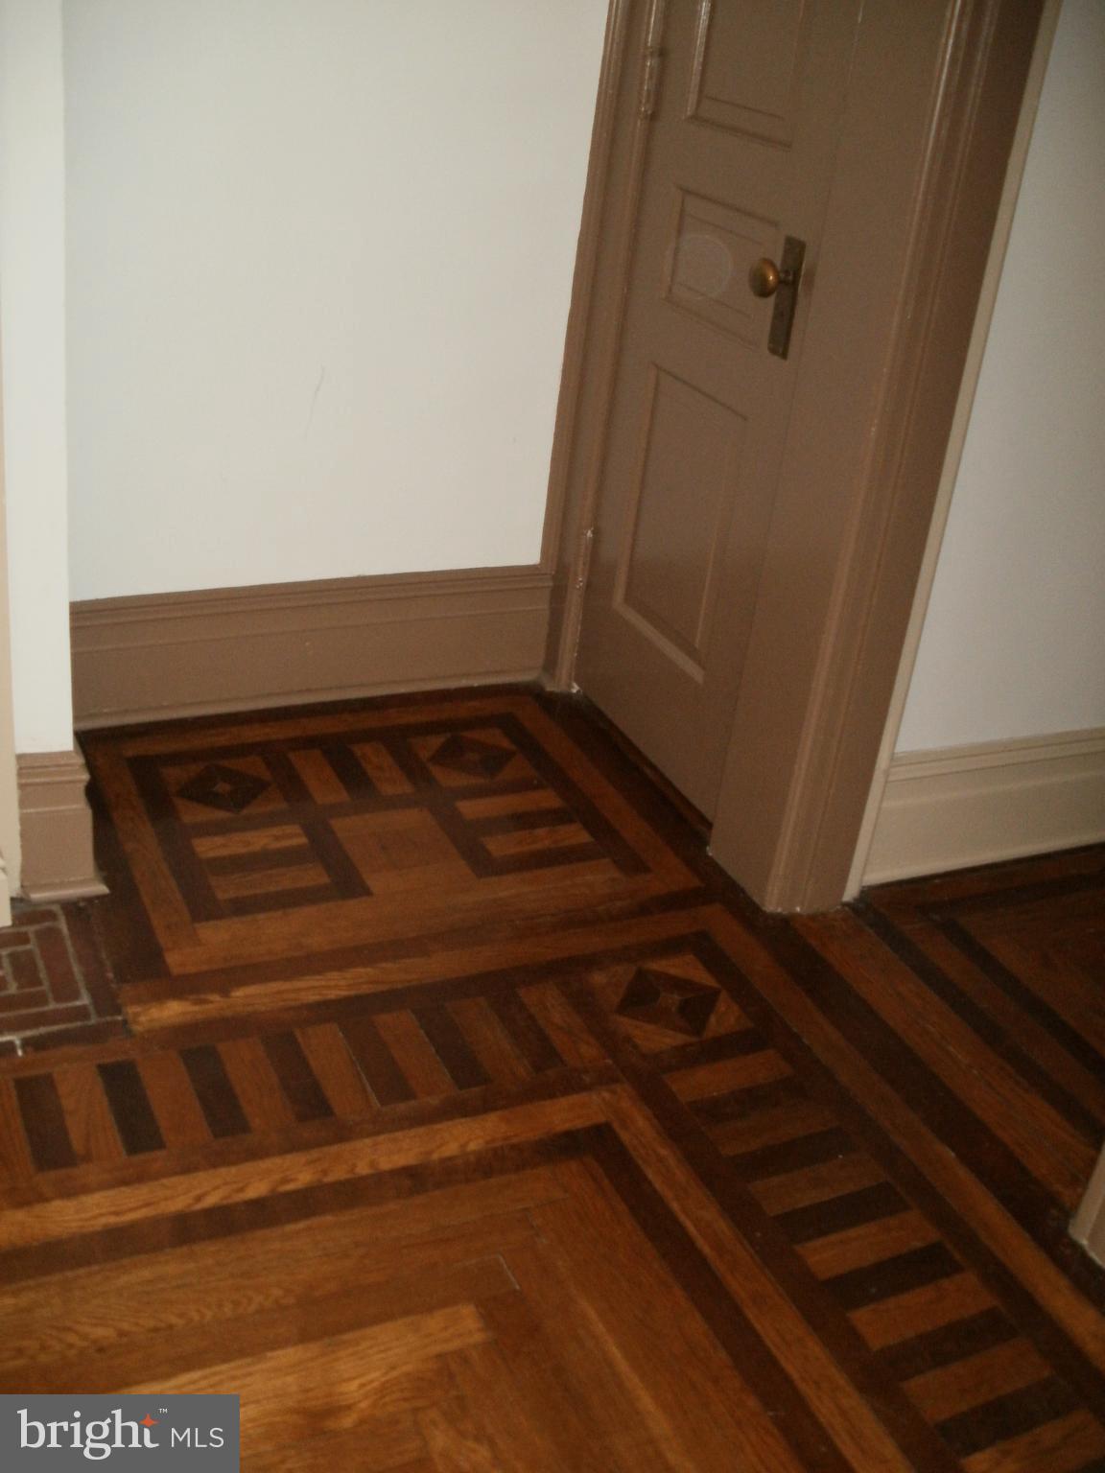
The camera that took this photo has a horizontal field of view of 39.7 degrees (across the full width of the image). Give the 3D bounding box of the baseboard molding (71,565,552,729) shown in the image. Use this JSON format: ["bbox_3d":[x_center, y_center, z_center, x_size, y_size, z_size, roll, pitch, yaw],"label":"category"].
[{"bbox_3d":[-0.449,-0.174,2.879,0.960,0.240,0.038,-7,30,-26],"label":"baseboard molding"}]

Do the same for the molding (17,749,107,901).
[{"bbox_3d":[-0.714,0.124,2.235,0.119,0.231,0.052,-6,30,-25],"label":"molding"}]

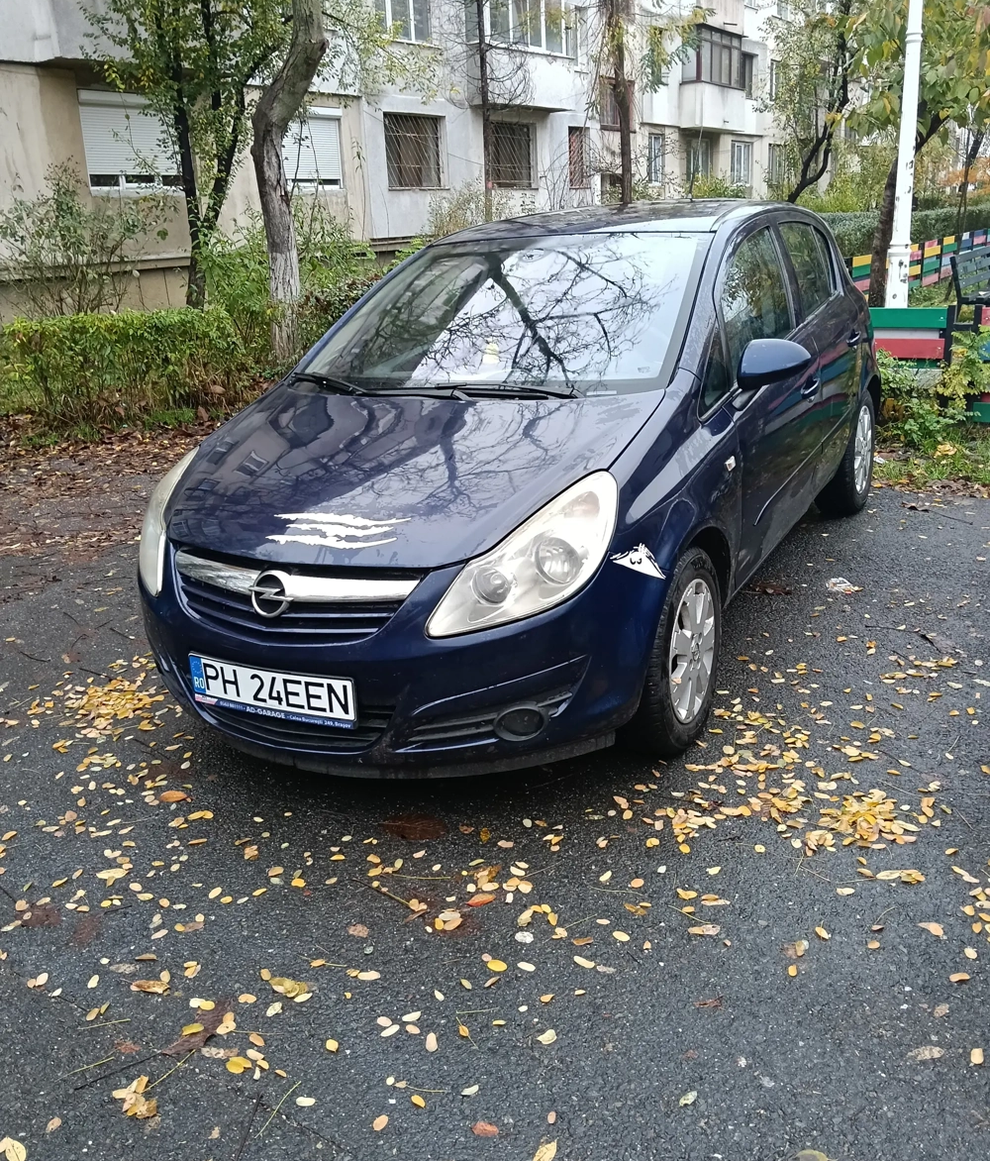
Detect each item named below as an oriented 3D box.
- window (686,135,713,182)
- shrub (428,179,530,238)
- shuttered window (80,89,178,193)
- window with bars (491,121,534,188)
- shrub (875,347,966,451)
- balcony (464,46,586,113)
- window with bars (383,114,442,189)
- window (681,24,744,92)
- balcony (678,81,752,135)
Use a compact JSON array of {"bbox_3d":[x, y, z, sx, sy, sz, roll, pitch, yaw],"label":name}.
[{"bbox_3d":[6.609,-13.634,33.432,0.150,1.380,1.900,9,23,33],"label":"window"},{"bbox_3d":[-0.253,-6.184,18.812,2.100,2.140,1.800,-4,19,0],"label":"shrub"},{"bbox_3d":[-5.394,-6.529,15.379,0.160,1.430,1.680,9,23,33],"label":"shuttered window"},{"bbox_3d":[0.398,-9.881,23.929,0.150,1.400,1.720,9,23,33],"label":"window with bars"},{"bbox_3d":[2.528,-1.104,6.161,0.660,0.561,0.550,4,21,22],"label":"shrub"},{"bbox_3d":[0.606,-11.062,22.832,0.800,1.120,3.500,9,23,33],"label":"balcony"},{"bbox_3d":[-1.622,-8.717,20.977,0.150,1.420,1.800,9,23,33],"label":"window with bars"},{"bbox_3d":[6.808,-16.148,31.884,0.700,1.490,3.300,9,23,33],"label":"window"},{"bbox_3d":[6.838,-14.844,32.386,0.850,1.300,3.300,9,23,33],"label":"balcony"}]

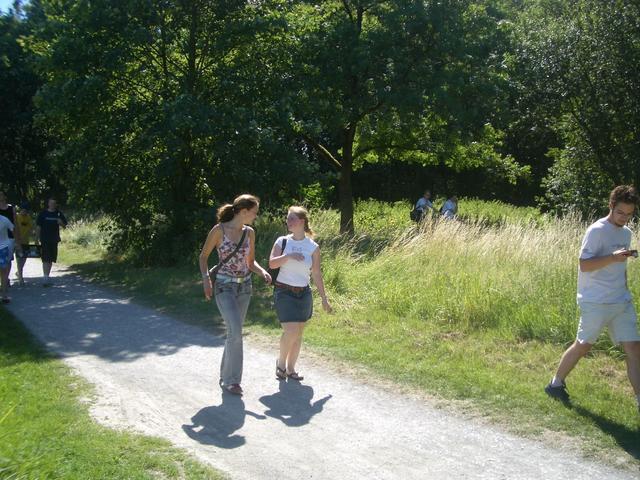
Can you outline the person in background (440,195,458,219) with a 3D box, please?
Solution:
[{"bbox_3d":[4.042,-0.571,20.244,0.420,1.700,0.500,1,3,10],"label":"person in background"}]

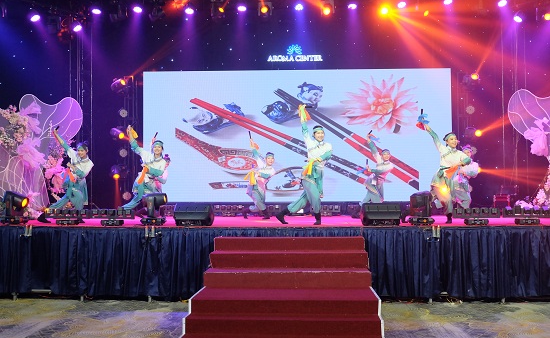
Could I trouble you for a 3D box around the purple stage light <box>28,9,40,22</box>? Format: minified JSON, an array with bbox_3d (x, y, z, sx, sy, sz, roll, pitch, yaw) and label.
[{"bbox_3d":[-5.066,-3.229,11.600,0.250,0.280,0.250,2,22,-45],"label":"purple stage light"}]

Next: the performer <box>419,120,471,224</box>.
[{"bbox_3d":[2.683,0.032,8.700,0.800,1.750,0.620,1,-3,-25],"label":"performer"}]

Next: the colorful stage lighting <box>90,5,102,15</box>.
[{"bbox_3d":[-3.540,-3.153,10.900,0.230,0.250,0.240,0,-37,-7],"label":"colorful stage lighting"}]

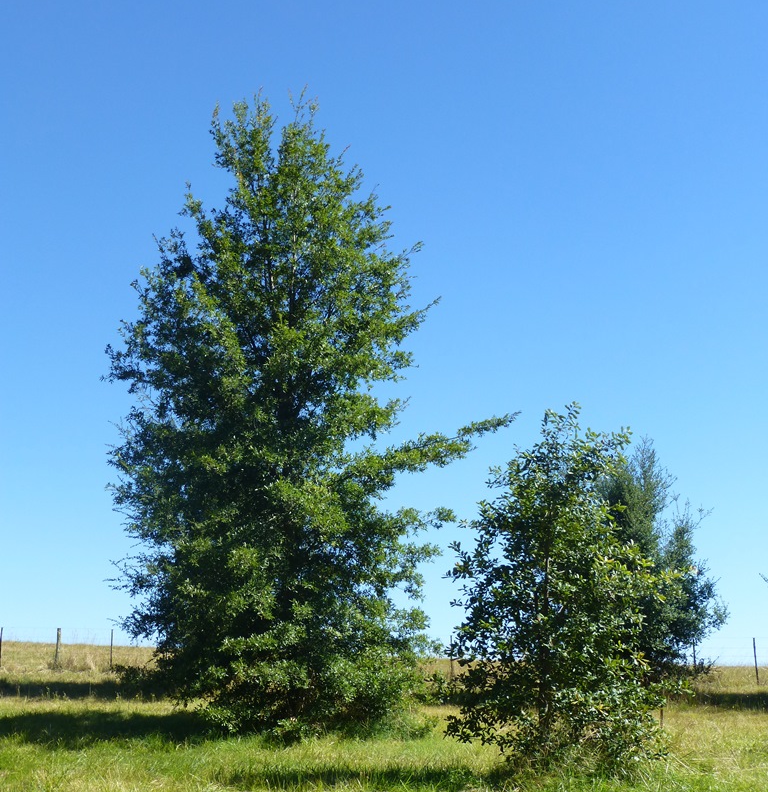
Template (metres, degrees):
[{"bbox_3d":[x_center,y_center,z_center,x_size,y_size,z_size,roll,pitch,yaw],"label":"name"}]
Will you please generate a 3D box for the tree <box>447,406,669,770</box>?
[{"bbox_3d":[1.821,1.931,11.972,2.350,3.730,2.350,0,-13,0],"label":"tree"}]

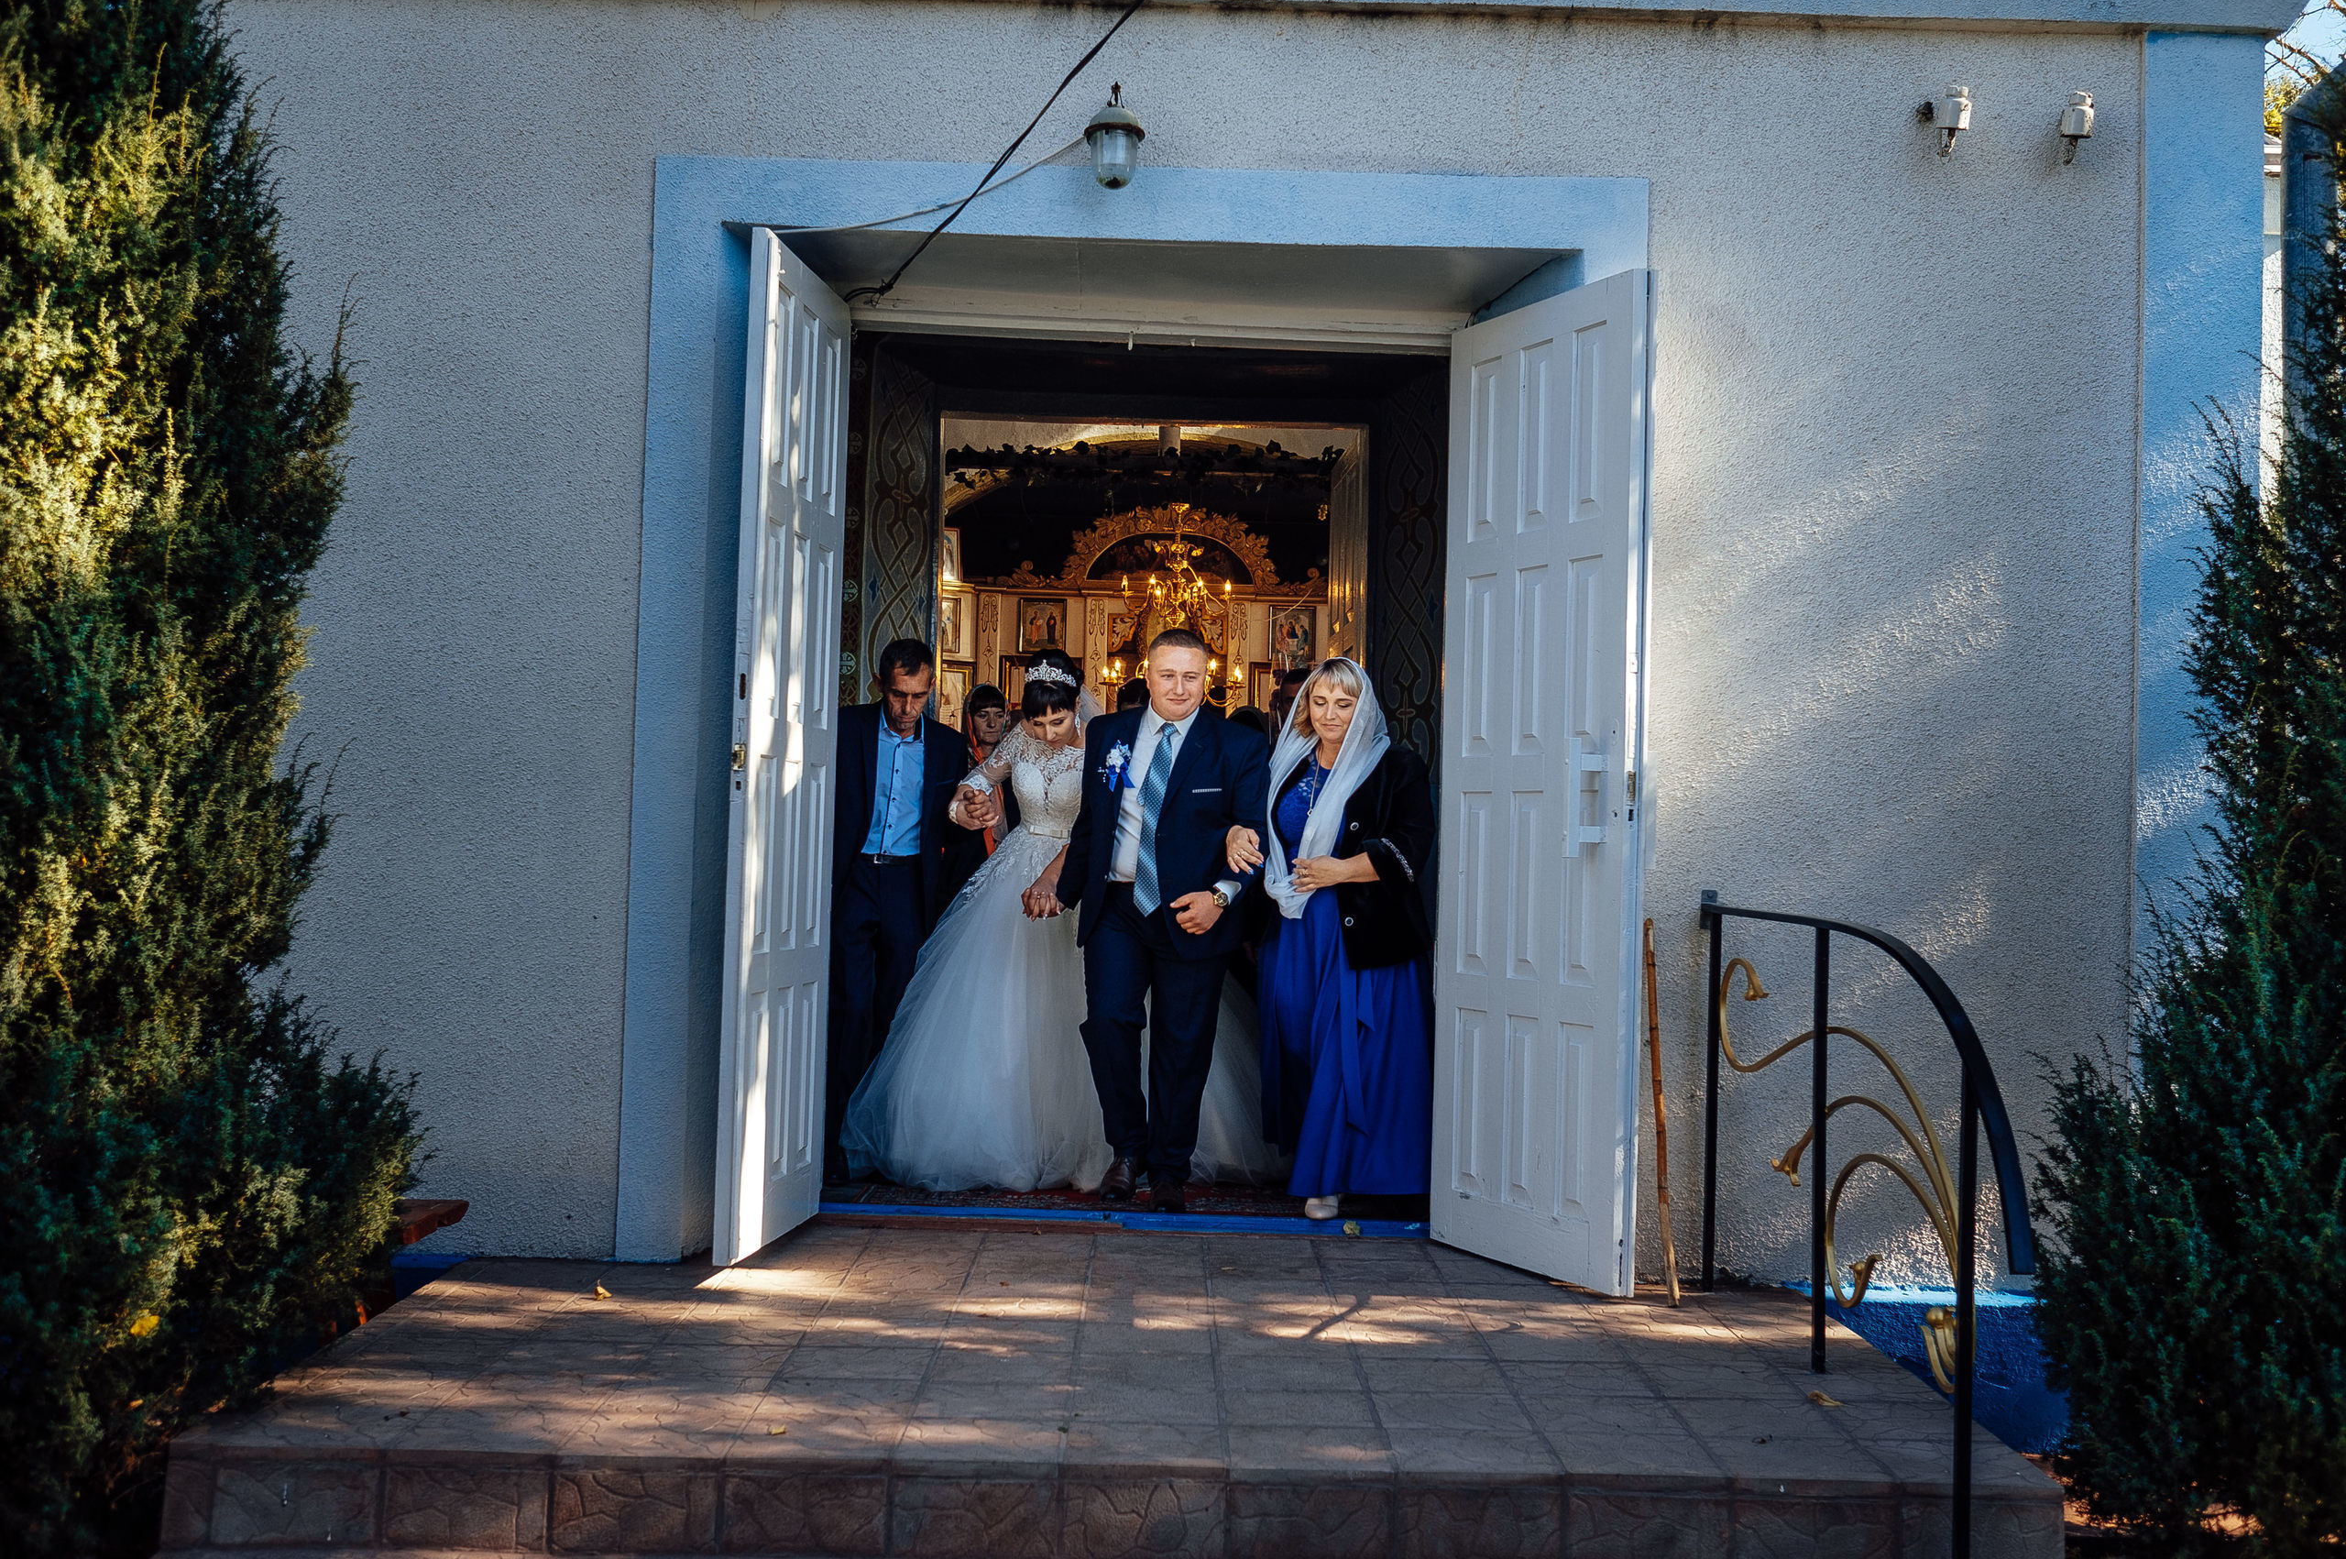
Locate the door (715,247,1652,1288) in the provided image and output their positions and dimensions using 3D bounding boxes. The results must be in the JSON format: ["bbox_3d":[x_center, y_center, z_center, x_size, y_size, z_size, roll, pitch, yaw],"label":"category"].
[{"bbox_3d":[0.047,-0.041,6.356,2.366,2.695,0.903,2,-2,0],"label":"door"}]

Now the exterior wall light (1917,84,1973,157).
[{"bbox_3d":[2.082,-1.771,6.140,0.130,0.190,0.150,2,-2,0],"label":"exterior wall light"}]

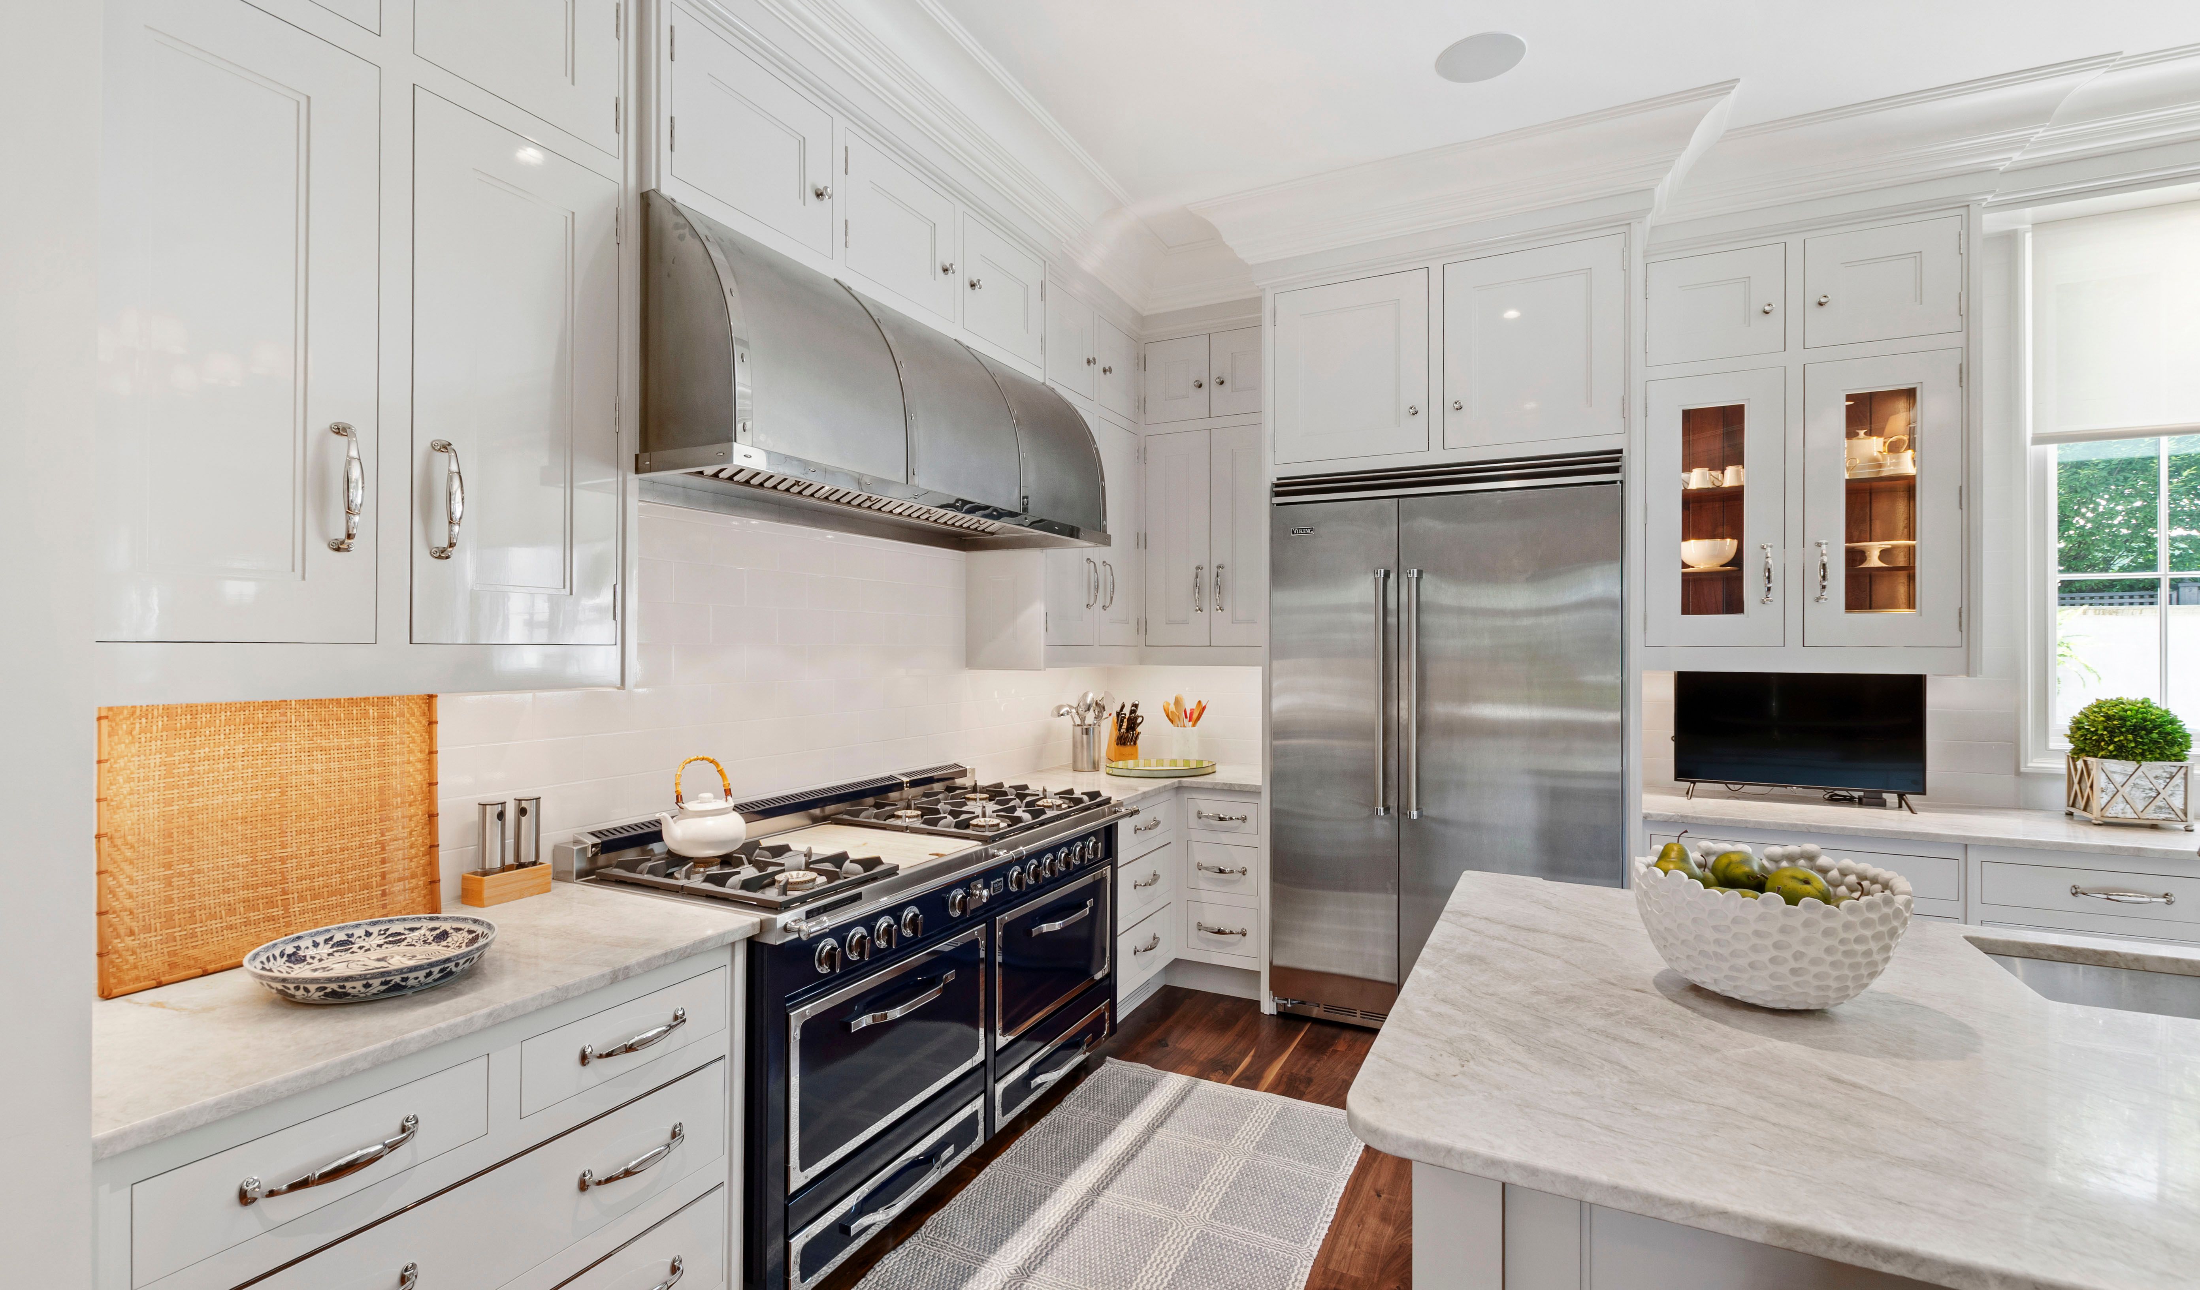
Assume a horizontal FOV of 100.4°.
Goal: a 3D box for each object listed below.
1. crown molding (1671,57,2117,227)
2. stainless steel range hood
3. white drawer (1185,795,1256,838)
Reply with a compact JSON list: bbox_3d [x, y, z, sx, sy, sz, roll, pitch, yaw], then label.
[{"bbox_3d":[2.470,-1.609,2.988,1.156,0.195,0.210,0,0,28],"label":"crown molding"},{"bbox_3d":[-0.633,-0.669,2.737,0.645,0.640,1.645,0,0,28],"label":"stainless steel range hood"},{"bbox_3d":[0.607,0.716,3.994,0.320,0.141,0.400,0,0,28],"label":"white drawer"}]

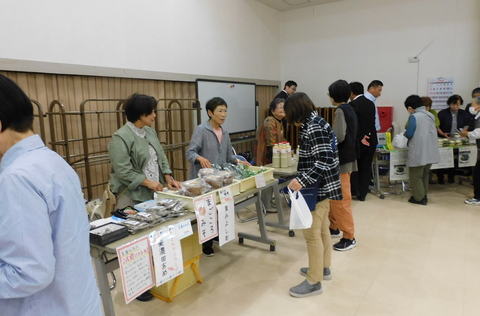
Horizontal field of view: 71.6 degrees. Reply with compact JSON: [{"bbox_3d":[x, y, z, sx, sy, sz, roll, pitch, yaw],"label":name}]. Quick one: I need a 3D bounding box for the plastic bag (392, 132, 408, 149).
[{"bbox_3d":[2.443,-0.265,5.050,0.240,0.240,0.200,0,10,0],"label":"plastic bag"}]

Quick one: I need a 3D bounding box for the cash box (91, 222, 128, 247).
[{"bbox_3d":[-0.749,0.429,1.893,0.145,0.057,0.180,7,12,35],"label":"cash box"}]

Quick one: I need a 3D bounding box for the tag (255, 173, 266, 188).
[{"bbox_3d":[0.176,0.203,2.932,0.006,0.126,0.132,-3,6,37],"label":"tag"}]

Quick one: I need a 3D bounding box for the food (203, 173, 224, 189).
[{"bbox_3d":[-0.215,0.202,2.747,0.150,0.105,0.150,7,12,35],"label":"food"}]

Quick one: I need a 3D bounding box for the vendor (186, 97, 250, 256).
[{"bbox_3d":[-0.227,0.167,3.234,0.550,1.490,0.420,-10,14,-42],"label":"vendor"}]

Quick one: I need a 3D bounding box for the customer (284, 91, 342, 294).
[{"bbox_3d":[0.555,0.271,2.524,0.450,1.500,0.450,4,10,20],"label":"customer"}]

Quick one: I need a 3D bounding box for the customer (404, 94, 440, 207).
[{"bbox_3d":[2.560,-0.124,4.729,0.460,1.520,0.400,-6,12,-32],"label":"customer"}]

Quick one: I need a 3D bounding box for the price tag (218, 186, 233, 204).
[{"bbox_3d":[-0.110,0.285,2.548,0.006,0.125,0.142,-3,6,37],"label":"price tag"}]

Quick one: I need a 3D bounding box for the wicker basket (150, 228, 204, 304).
[{"bbox_3d":[-0.500,0.803,2.586,0.240,0.430,0.340,7,12,35],"label":"wicker basket"}]

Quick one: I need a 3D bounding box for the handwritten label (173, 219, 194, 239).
[{"bbox_3d":[-0.357,0.447,2.083,0.010,0.115,0.145,-4,6,36],"label":"handwritten label"}]

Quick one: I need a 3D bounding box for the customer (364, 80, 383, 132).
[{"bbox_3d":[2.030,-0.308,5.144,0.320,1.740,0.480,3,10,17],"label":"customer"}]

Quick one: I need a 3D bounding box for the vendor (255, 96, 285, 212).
[{"bbox_3d":[0.400,-0.030,4.278,0.370,1.490,0.460,7,12,34],"label":"vendor"}]

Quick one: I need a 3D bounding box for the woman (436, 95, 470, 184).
[{"bbox_3d":[3.700,-0.312,5.752,0.490,1.540,0.380,2,10,11],"label":"woman"}]

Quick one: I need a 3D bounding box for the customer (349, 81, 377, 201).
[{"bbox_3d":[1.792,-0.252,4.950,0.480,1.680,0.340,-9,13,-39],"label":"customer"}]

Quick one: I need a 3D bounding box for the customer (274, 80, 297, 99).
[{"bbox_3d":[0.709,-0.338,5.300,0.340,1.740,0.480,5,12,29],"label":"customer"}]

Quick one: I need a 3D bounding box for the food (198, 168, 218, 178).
[{"bbox_3d":[-0.265,0.175,2.781,0.140,0.110,0.150,7,12,35],"label":"food"}]

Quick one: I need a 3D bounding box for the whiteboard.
[{"bbox_3d":[-0.161,-0.853,5.754,0.050,0.900,1.800,6,12,32],"label":"whiteboard"}]

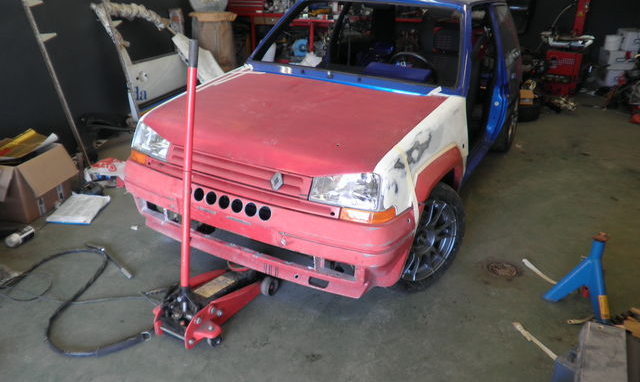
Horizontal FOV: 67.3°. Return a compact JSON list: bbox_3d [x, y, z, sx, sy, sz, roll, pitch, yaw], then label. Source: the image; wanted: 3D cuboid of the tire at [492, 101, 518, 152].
[{"bbox_3d":[1.642,-0.614,4.351,0.200,0.580,0.580,14,27,26],"label":"tire"}]

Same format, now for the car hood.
[{"bbox_3d":[-0.124,-0.414,2.452,1.290,0.130,1.004,14,36,26],"label":"car hood"}]

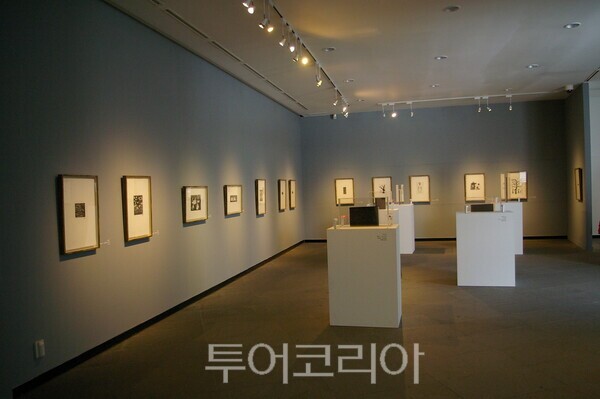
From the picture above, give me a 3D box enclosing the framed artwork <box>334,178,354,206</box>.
[{"bbox_3d":[1.173,-0.203,11.714,0.473,0.688,0.035,-2,2,10],"label":"framed artwork"}]

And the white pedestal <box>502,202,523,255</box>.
[{"bbox_3d":[4.215,0.569,9.149,0.510,1.020,0.502,-2,2,16],"label":"white pedestal"}]

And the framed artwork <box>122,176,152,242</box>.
[{"bbox_3d":[-1.751,0.092,4.875,0.035,0.679,0.454,-2,2,15],"label":"framed artwork"}]

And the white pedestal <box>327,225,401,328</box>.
[{"bbox_3d":[0.739,0.837,5.054,0.732,1.030,0.536,-2,2,14],"label":"white pedestal"}]

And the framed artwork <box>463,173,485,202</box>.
[{"bbox_3d":[4.473,-0.297,11.491,0.491,0.713,0.050,-2,2,10],"label":"framed artwork"}]

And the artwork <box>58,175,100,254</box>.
[{"bbox_3d":[-1.974,0.122,4.040,0.050,0.680,0.450,-2,2,14],"label":"artwork"}]

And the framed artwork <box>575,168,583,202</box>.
[{"bbox_3d":[6.058,-0.295,9.748,0.050,0.702,0.438,-1,2,22],"label":"framed artwork"}]

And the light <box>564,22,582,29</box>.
[{"bbox_3d":[3.386,-2.184,5.583,0.207,0.045,0.207,-2,2,15],"label":"light"}]

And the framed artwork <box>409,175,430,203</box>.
[{"bbox_3d":[3.141,-0.272,11.733,0.504,0.701,0.050,-2,2,10],"label":"framed artwork"}]

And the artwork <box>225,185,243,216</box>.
[{"bbox_3d":[-1.087,0.006,7.422,0.035,0.469,0.637,-2,2,15],"label":"artwork"}]

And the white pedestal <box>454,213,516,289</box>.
[{"bbox_3d":[2.678,0.698,6.553,0.750,1.028,0.502,-2,2,18],"label":"white pedestal"}]

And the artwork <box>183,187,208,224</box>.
[{"bbox_3d":[-1.427,0.061,6.178,0.050,0.471,0.642,-2,2,14],"label":"artwork"}]

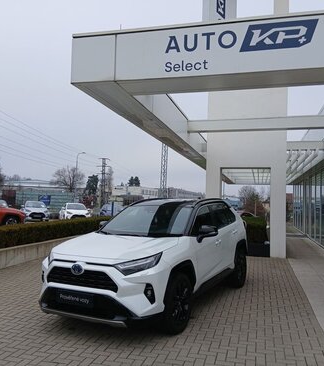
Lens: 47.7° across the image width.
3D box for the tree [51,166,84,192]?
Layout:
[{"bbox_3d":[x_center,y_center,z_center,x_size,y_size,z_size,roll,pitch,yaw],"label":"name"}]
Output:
[{"bbox_3d":[-14.299,0.655,55.974,5.000,6.450,4.900,1,-3,0],"label":"tree"}]

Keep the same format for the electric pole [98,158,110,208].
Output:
[{"bbox_3d":[-11.706,-0.079,74.999,2.400,9.750,0.900,2,-3,-6],"label":"electric pole"}]

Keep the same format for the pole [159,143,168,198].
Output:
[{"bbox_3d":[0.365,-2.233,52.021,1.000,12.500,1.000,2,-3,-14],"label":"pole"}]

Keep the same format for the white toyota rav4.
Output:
[{"bbox_3d":[0.103,1.090,6.220,1.870,1.680,4.600,0,-3,28],"label":"white toyota rav4"}]

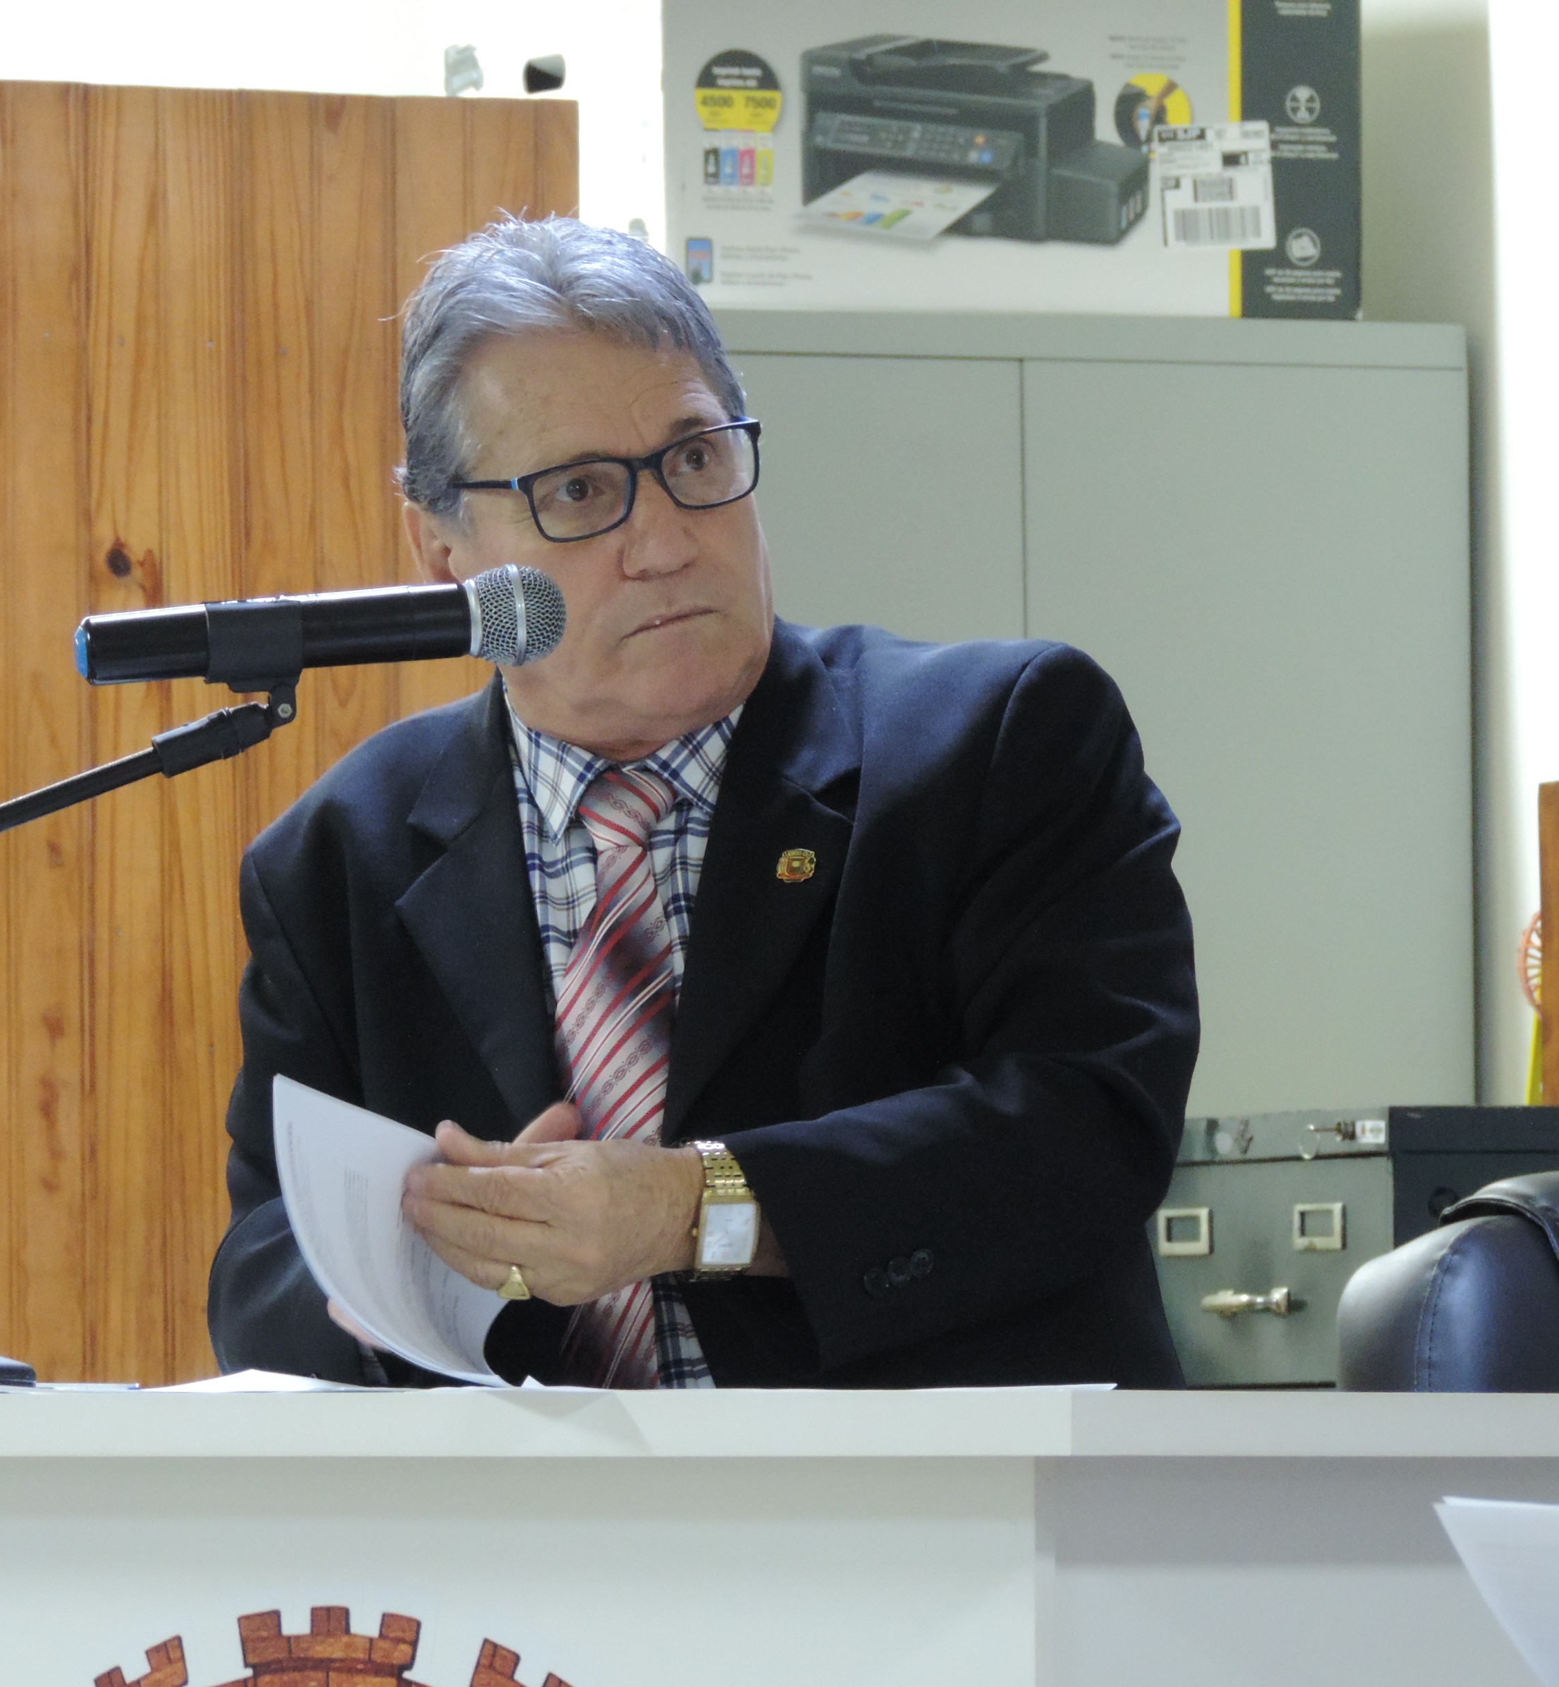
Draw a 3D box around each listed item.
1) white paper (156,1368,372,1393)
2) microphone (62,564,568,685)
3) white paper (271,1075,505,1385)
[{"bbox_3d":[-0.258,0.271,8.970,0.190,0.014,0.240,0,-2,0],"label":"white paper"},{"bbox_3d":[-0.230,-0.107,9.000,0.250,0.052,0.052,-4,-1,-8],"label":"microphone"},{"bbox_3d":[-0.193,0.196,8.980,0.140,0.165,0.150,0,-2,-20],"label":"white paper"}]

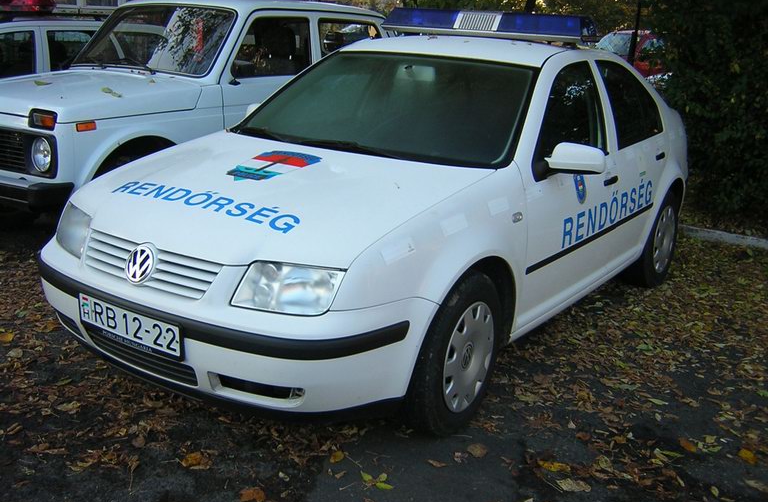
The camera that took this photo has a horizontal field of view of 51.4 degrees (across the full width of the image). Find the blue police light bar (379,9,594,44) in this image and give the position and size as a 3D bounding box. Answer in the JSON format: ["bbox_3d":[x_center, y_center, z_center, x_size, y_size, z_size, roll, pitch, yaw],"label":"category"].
[{"bbox_3d":[0.555,-1.223,4.325,1.210,0.140,0.270,13,18,33],"label":"blue police light bar"}]

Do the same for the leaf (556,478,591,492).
[{"bbox_3d":[0.648,0.801,2.727,0.108,0.015,0.067,2,15,-4],"label":"leaf"}]

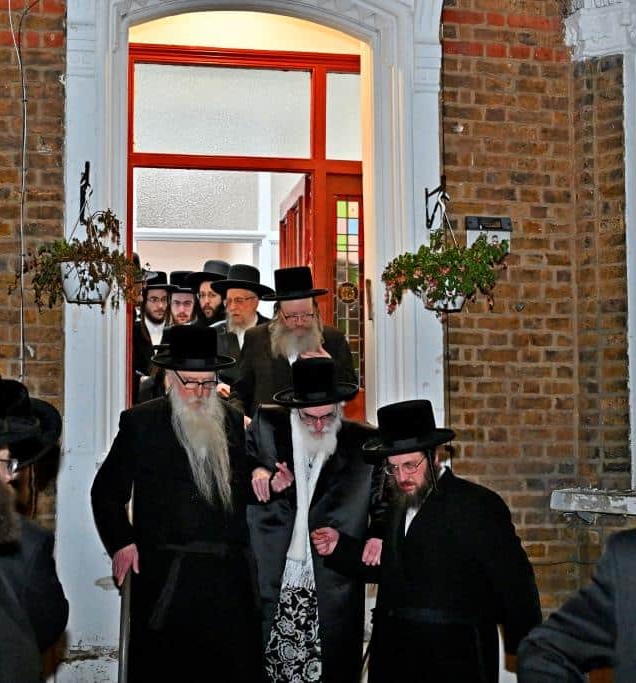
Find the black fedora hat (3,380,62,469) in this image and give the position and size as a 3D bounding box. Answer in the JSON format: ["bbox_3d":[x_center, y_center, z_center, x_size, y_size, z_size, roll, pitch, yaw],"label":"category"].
[{"bbox_3d":[-0.836,0.217,3.200,0.330,0.140,0.360,-2,14,27],"label":"black fedora hat"}]

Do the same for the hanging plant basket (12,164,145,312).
[{"bbox_3d":[-0.999,-0.430,5.104,0.510,0.580,0.450,0,-3,-10],"label":"hanging plant basket"}]

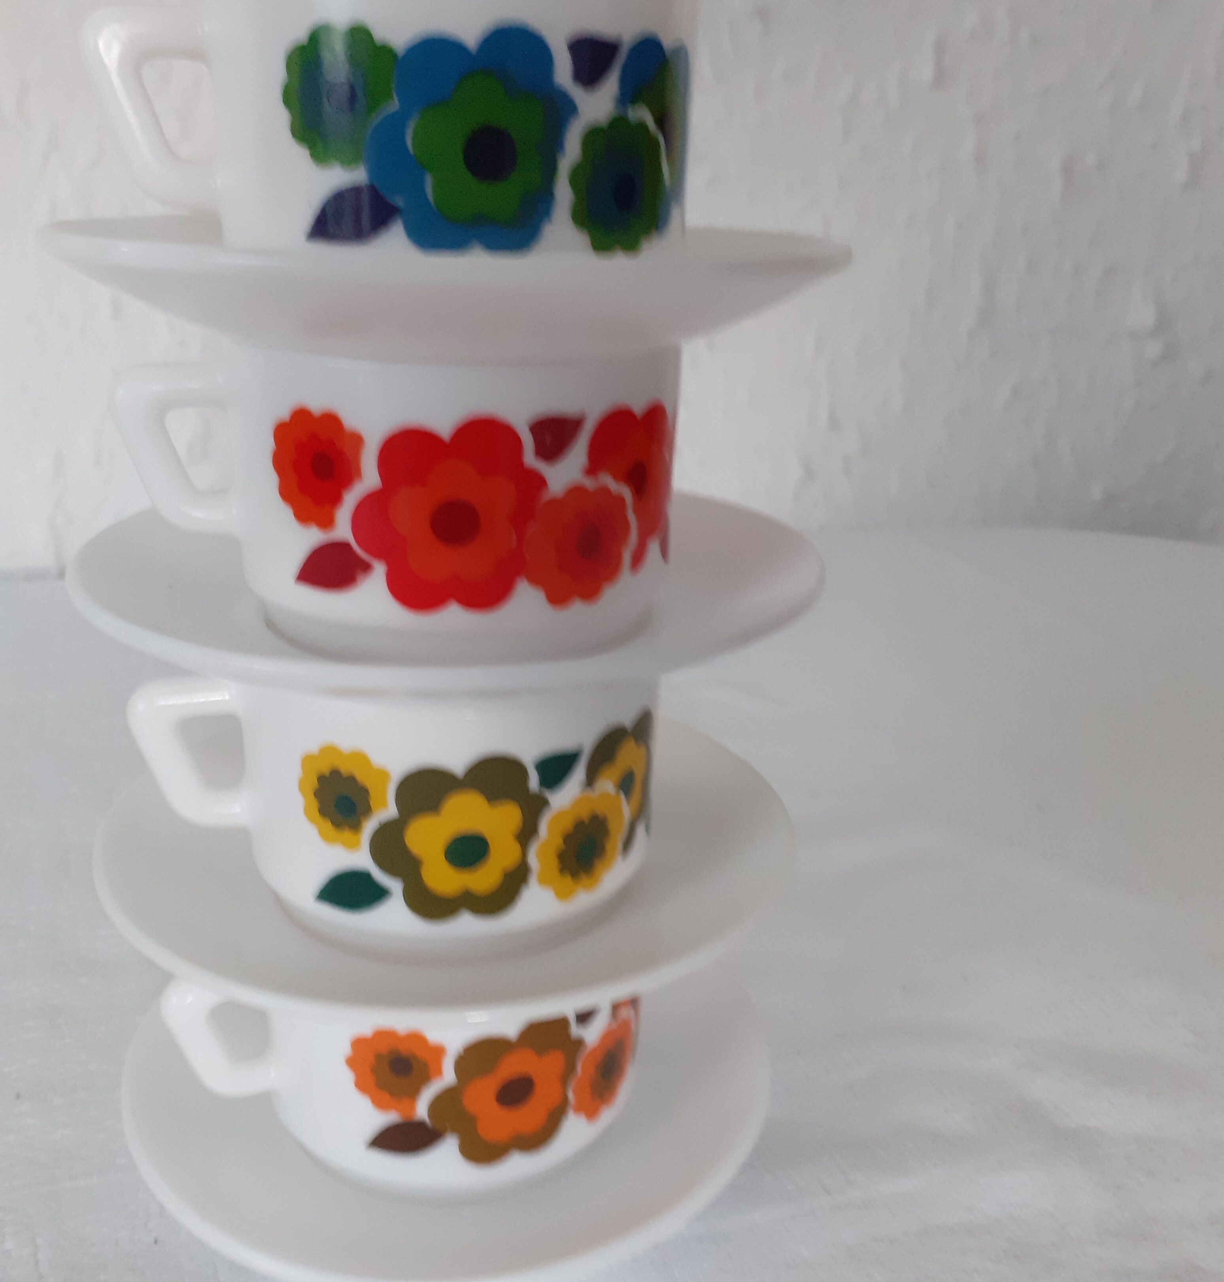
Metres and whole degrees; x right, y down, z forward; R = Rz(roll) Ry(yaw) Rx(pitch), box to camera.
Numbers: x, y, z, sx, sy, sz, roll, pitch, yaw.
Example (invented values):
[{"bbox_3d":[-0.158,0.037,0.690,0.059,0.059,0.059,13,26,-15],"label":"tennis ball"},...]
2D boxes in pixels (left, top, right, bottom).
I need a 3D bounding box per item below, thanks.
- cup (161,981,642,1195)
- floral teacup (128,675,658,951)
[{"bbox_3d":[-0.043,0.078,0.274,0.102,0.053,0.081,-9,23,-26],"label":"cup"},{"bbox_3d":[-0.043,0.023,0.259,0.102,0.053,0.081,-5,22,-18],"label":"floral teacup"}]

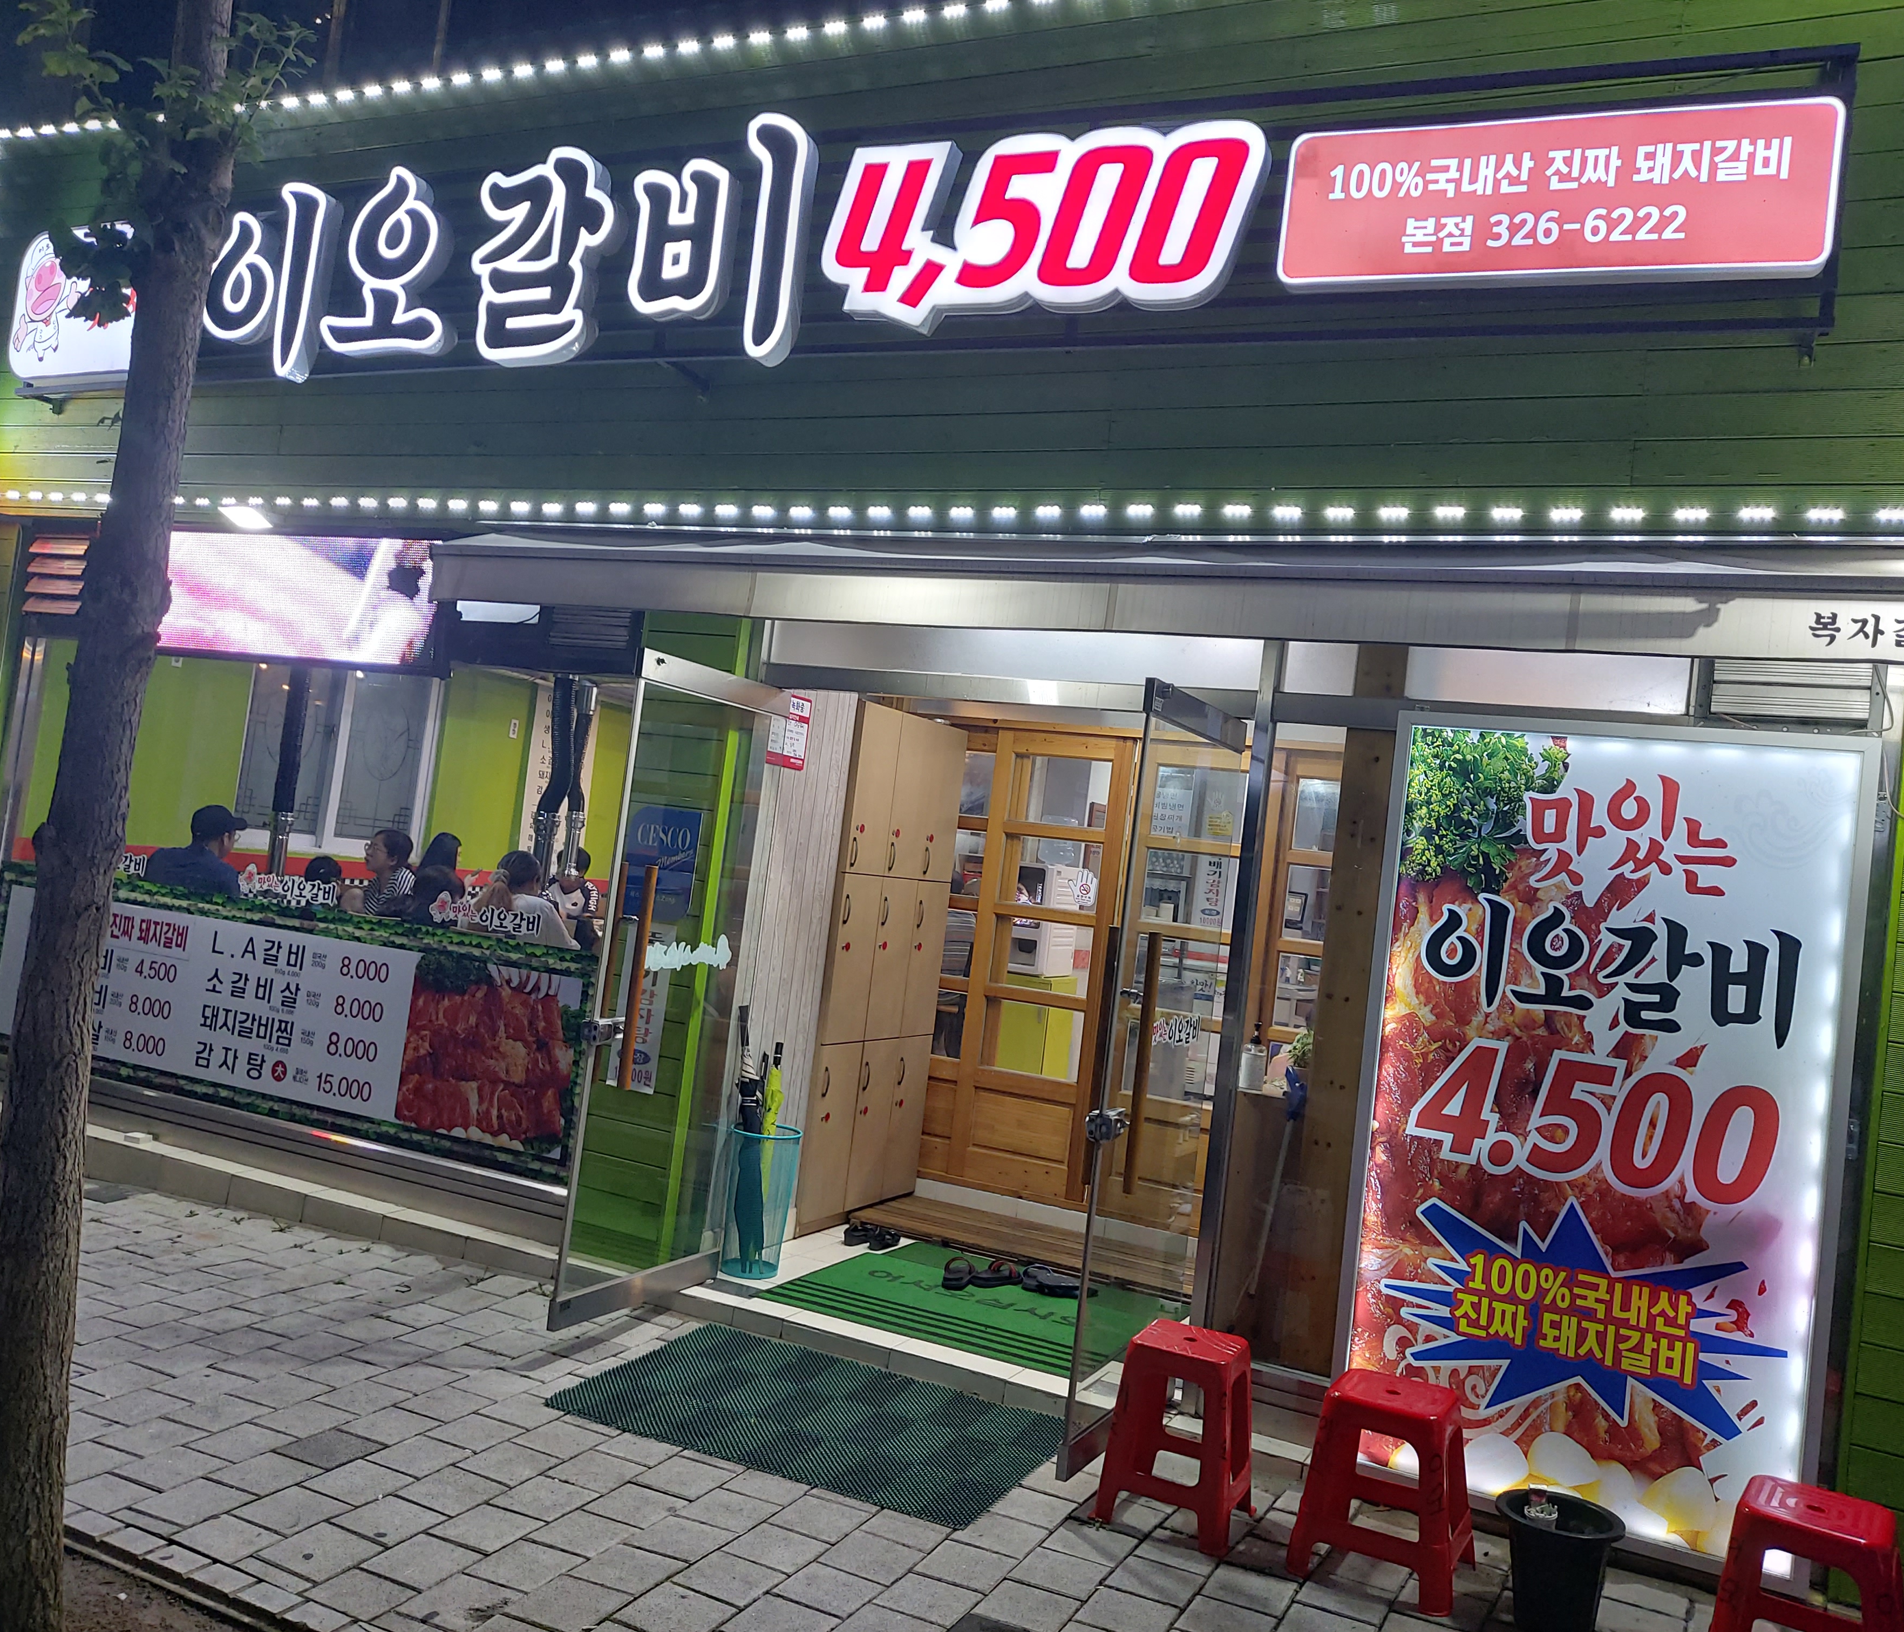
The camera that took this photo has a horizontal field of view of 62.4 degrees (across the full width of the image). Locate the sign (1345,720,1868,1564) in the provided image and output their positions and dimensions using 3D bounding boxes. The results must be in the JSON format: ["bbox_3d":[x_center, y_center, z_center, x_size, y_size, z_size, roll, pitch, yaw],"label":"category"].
[{"bbox_3d":[1.712,0.818,4.210,1.198,2.131,0.152,6,-3,25],"label":"sign"}]

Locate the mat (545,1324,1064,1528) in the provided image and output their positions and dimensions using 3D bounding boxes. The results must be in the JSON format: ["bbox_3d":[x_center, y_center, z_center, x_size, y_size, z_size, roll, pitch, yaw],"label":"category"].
[{"bbox_3d":[-0.393,1.733,4.588,1.330,0.016,0.893,4,-1,25],"label":"mat"}]

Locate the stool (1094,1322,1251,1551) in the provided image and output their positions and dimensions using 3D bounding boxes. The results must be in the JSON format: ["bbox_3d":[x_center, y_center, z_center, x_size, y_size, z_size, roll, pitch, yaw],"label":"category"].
[{"bbox_3d":[0.604,1.593,4.076,0.330,0.447,0.315,6,-3,25],"label":"stool"}]

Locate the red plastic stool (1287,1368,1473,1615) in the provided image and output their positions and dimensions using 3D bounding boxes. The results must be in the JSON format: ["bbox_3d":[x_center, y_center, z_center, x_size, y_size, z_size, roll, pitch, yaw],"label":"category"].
[{"bbox_3d":[1.076,1.632,3.854,0.335,0.444,0.320,6,-3,25],"label":"red plastic stool"}]

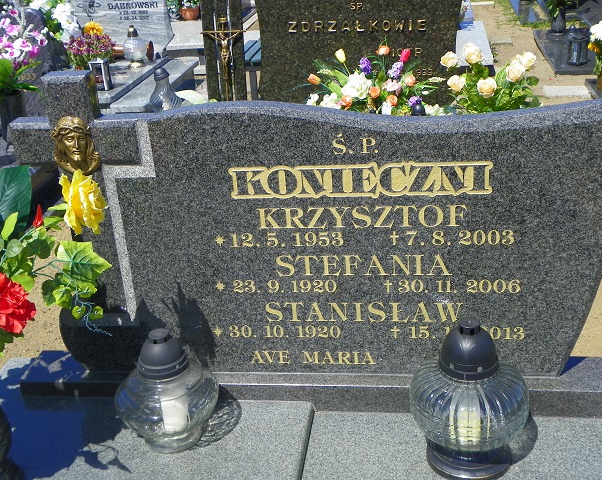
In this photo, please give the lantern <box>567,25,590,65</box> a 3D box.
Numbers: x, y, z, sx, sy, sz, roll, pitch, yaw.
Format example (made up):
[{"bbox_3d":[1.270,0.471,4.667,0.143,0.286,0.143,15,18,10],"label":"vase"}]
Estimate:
[{"bbox_3d":[1.749,-1.224,5.350,0.132,0.245,0.132,0,24,9],"label":"lantern"}]

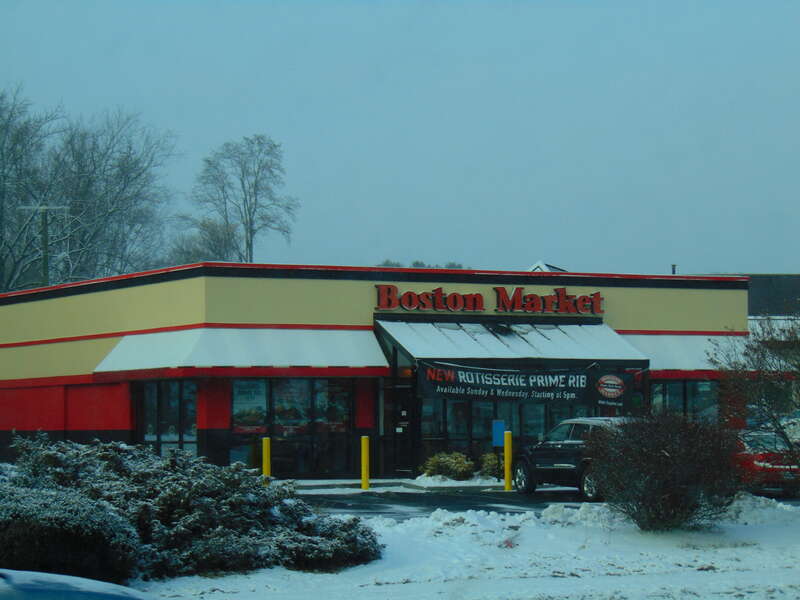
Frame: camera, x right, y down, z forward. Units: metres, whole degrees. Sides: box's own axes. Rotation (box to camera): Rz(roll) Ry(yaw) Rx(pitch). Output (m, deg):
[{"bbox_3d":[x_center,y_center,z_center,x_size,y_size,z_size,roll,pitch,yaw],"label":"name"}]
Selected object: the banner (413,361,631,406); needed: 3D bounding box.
[{"bbox_3d":[3.162,2.125,62.407,6.080,1.060,0.060,1,-3,-27],"label":"banner"}]

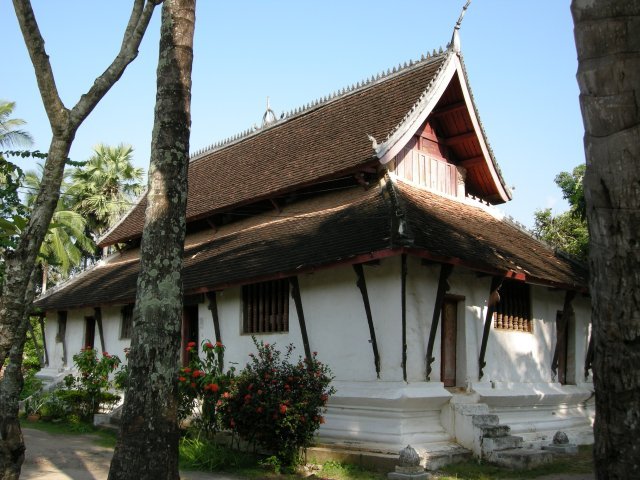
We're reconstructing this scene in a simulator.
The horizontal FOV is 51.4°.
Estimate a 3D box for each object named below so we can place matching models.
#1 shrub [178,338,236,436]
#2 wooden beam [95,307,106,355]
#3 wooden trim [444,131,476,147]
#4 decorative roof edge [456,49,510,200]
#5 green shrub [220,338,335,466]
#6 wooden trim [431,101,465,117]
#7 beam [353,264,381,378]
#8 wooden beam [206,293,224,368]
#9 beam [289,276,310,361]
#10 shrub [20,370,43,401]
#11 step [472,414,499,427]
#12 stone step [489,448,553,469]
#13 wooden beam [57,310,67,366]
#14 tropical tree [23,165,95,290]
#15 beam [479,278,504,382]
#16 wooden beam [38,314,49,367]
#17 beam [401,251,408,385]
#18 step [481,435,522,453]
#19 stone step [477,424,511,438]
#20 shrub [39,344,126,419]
[{"bbox_3d":[-2.715,3.514,15.646,1.400,2.348,1.250,3,-11,-9],"label":"shrub"},{"bbox_3d":[-7.251,3.236,22.102,0.200,2.016,0.100,-9,-2,-43],"label":"wooden beam"},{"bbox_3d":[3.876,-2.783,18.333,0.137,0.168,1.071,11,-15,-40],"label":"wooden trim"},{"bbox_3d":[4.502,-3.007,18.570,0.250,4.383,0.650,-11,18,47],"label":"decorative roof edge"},{"bbox_3d":[-0.803,3.071,12.578,1.837,2.257,1.974,1,-11,0],"label":"green shrub"},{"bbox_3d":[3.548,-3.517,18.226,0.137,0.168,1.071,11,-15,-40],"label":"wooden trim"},{"bbox_3d":[0.947,1.614,13.248,0.200,2.272,0.100,-9,-1,-43],"label":"beam"},{"bbox_3d":[-2.748,2.378,17.186,0.168,2.119,0.095,-6,-4,-42],"label":"wooden beam"},{"bbox_3d":[-0.373,1.888,14.466,0.168,2.196,0.095,-9,-1,-42],"label":"beam"},{"bbox_3d":[-11.489,5.834,26.416,1.100,1.335,1.000,6,-12,-22],"label":"shrub"},{"bbox_3d":[3.163,3.564,13.202,0.913,0.189,0.315,11,-15,-40],"label":"step"},{"bbox_3d":[3.870,4.147,12.694,1.470,0.221,0.420,11,-15,-40],"label":"stone step"},{"bbox_3d":[-9.791,3.752,24.995,0.178,2.119,0.105,-7,-3,-42],"label":"wooden beam"},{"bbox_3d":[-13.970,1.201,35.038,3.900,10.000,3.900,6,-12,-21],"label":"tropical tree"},{"bbox_3d":[3.673,1.918,14.423,0.100,2.246,0.200,11,-3,-41],"label":"beam"},{"bbox_3d":[-10.786,3.945,25.944,0.200,1.979,0.100,-6,-3,-43],"label":"wooden beam"},{"bbox_3d":[1.614,1.522,12.633,0.090,2.371,0.200,1,4,3],"label":"beam"},{"bbox_3d":[3.482,3.885,12.762,0.924,0.200,0.326,11,-15,-40],"label":"step"},{"bbox_3d":[3.326,3.721,12.979,0.913,0.189,0.315,11,-15,-40],"label":"stone step"},{"bbox_3d":[-7.359,4.462,20.625,2.400,2.369,2.000,5,-12,-19],"label":"shrub"}]

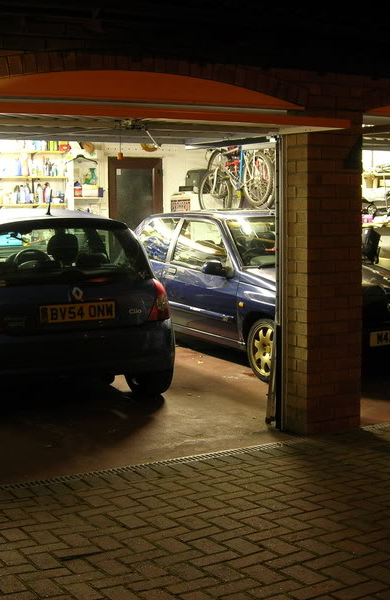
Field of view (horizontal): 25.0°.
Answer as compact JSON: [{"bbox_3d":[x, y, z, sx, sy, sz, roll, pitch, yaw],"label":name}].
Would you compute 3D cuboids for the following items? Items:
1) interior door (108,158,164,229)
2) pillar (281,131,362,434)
[{"bbox_3d":[-0.785,-0.865,11.689,0.810,2.050,0.080,-4,7,-28],"label":"interior door"},{"bbox_3d":[0.790,-0.138,5.440,0.430,1.870,0.310,-4,7,-28],"label":"pillar"}]

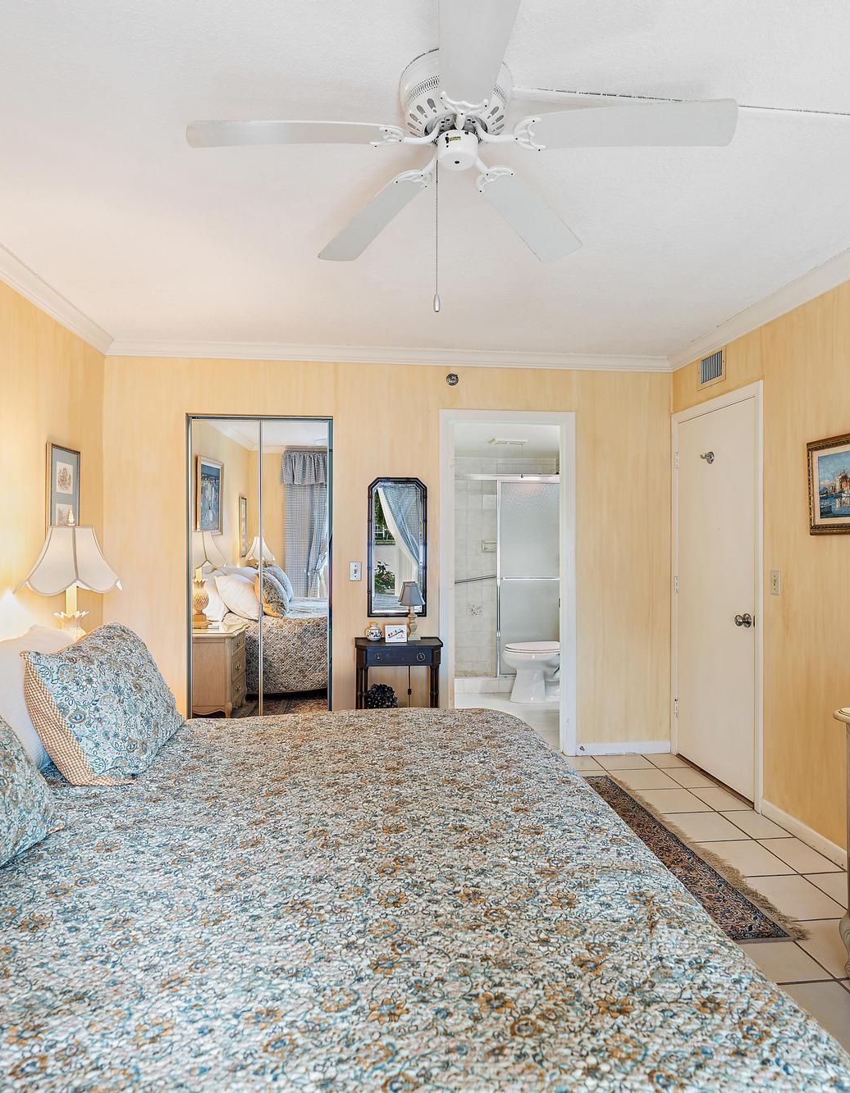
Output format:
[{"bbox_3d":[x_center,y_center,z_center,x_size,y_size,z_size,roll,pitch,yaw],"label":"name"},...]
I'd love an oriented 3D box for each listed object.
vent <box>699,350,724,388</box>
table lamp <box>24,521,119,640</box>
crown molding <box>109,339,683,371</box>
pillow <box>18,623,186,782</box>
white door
[{"bbox_3d":[1.584,-0.984,3.805,0.025,0.175,0.270,0,1,-6],"label":"vent"},{"bbox_3d":[-1.475,0.242,2.865,0.400,0.790,0.400,0,1,-6],"label":"table lamp"},{"bbox_3d":[-0.139,-1.123,4.047,3.394,0.075,0.075,0,1,-6],"label":"crown molding"},{"bbox_3d":[-0.919,0.432,2.060,0.190,0.420,0.640,-25,3,-5],"label":"pillow"},{"bbox_3d":[1.611,0.269,3.781,0.045,2.030,0.800,0,1,-6],"label":"white door"}]

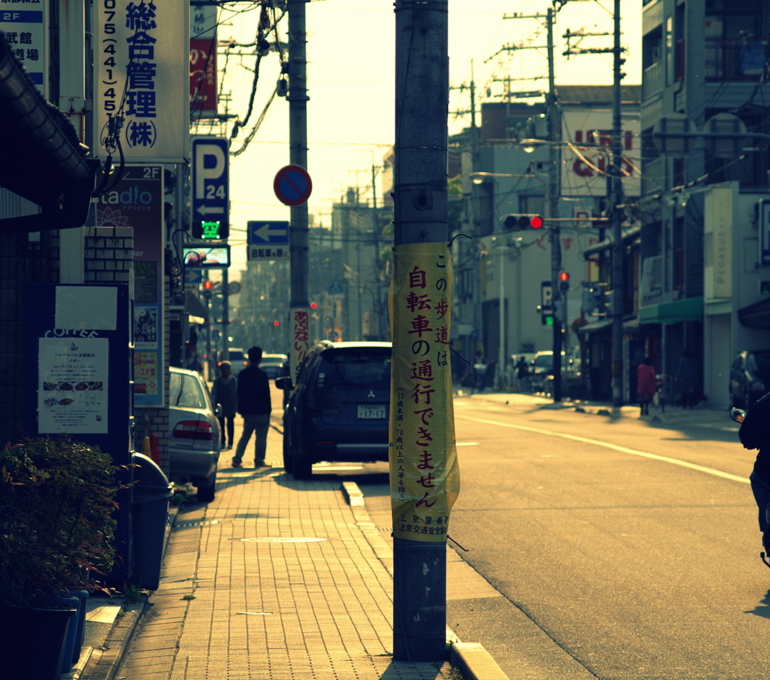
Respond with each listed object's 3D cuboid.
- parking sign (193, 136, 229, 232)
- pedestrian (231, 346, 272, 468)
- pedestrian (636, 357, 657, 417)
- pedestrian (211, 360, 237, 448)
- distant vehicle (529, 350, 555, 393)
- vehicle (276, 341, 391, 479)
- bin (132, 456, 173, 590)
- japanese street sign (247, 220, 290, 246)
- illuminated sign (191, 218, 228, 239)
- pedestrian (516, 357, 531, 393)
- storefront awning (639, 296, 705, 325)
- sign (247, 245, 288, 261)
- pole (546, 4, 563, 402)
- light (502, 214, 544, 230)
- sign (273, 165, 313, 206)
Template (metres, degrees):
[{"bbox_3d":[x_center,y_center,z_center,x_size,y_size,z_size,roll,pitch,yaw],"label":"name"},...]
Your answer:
[{"bbox_3d":[-2.736,-2.386,70.000,0.600,1.600,0.200,0,0,-2],"label":"parking sign"},{"bbox_3d":[-1.804,0.902,60.500,0.530,1.650,0.380,0,0,3],"label":"pedestrian"},{"bbox_3d":[6.801,1.209,116.000,0.500,1.520,0.400,0,0,3],"label":"pedestrian"},{"bbox_3d":[-2.807,1.163,78.000,0.470,1.550,0.340,0,0,0],"label":"pedestrian"},{"bbox_3d":[7.002,1.370,191.000,1.650,1.860,4.200,0,0,-5],"label":"distant vehicle"},{"bbox_3d":[-0.240,0.820,54.400,1.800,1.680,4.600,0,0,-2],"label":"vehicle"},{"bbox_3d":[-1.566,1.136,28.000,0.450,0.860,0.450,0,0,0],"label":"bin"},{"bbox_3d":[-1.686,-1.552,65.000,0.600,0.350,0.050,0,0,-14],"label":"japanese street sign"},{"bbox_3d":[-2.400,-1.511,61.000,0.500,0.310,0.200,0,0,-2],"label":"illuminated sign"},{"bbox_3d":[6.086,1.516,196.000,0.550,1.630,0.420,0,0,23],"label":"pedestrian"},{"bbox_3d":[8.258,-0.795,129.000,0.850,0.680,10.500,0,0,-2],"label":"storefront awning"},{"bbox_3d":[-1.691,-1.265,65.000,0.600,0.225,0.050,0,0,-14],"label":"sign"},{"bbox_3d":[5.587,-4.433,147.000,0.360,13.000,0.360,-1,0,2],"label":"pole"},{"bbox_3d":[3.991,-3.398,129.000,1.250,0.450,0.360,0,0,1],"label":"light"},{"bbox_3d":[-1.335,-2.246,65.000,0.600,0.600,0.050,0,0,-14],"label":"sign"}]

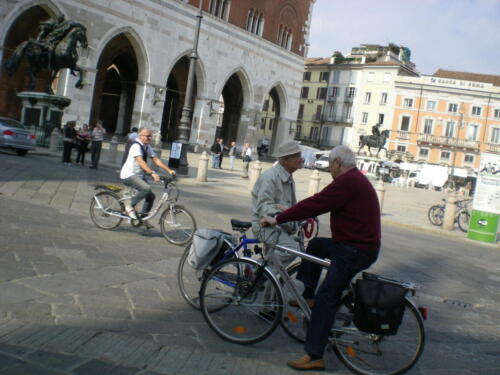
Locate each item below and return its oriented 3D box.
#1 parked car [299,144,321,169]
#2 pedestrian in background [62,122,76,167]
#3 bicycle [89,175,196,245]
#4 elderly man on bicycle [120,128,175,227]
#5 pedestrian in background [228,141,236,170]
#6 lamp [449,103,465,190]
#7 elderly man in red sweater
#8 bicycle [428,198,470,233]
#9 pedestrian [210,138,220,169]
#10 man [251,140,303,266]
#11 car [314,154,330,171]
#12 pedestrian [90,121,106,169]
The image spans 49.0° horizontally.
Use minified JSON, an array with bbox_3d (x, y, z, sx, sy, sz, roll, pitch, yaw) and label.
[{"bbox_3d":[5.561,-2.976,55.000,1.900,2.050,4.700,9,4,17],"label":"parked car"},{"bbox_3d":[-6.859,-1.662,20.800,0.420,1.680,0.500,6,4,-24],"label":"pedestrian in background"},{"bbox_3d":[-1.602,0.265,8.330,1.820,1.030,0.600,9,4,19],"label":"bicycle"},{"bbox_3d":[-1.531,-0.134,8.200,0.800,1.500,0.570,9,4,21],"label":"elderly man on bicycle"},{"bbox_3d":[-1.099,-2.070,35.500,0.360,1.720,0.500,5,5,-37],"label":"pedestrian in background"},{"bbox_3d":[24.489,-4.855,65.000,0.800,10.400,0.900,8,4,-1],"label":"lamp"},{"bbox_3d":[0.499,0.505,4.138,0.900,1.650,0.560,9,4,22],"label":"elderly man in red sweater"},{"bbox_3d":[6.198,0.782,16.900,0.570,0.980,1.660,5,5,-35],"label":"bicycle"},{"bbox_3d":[-2.032,-2.026,32.800,0.380,1.750,0.500,5,5,-37],"label":"pedestrian"},{"bbox_3d":[0.243,0.384,4.850,0.530,1.650,0.540,10,4,28],"label":"man"},{"bbox_3d":[7.428,-2.391,54.000,1.780,1.520,4.200,9,4,21],"label":"car"},{"bbox_3d":[-5.430,-1.525,19.700,0.420,1.730,0.520,5,5,-37],"label":"pedestrian"}]

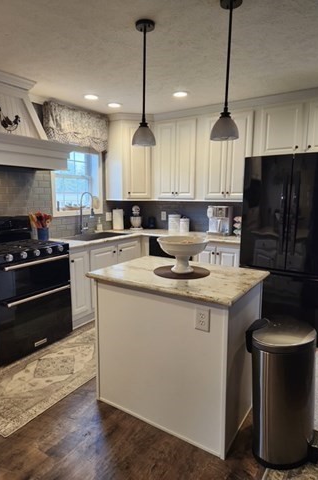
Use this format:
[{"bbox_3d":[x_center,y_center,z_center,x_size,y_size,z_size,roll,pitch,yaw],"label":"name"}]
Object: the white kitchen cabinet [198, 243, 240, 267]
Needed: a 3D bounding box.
[{"bbox_3d":[0.865,0.434,4.019,0.643,0.874,0.613,5,9,33],"label":"white kitchen cabinet"}]

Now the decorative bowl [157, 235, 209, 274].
[{"bbox_3d":[0.165,0.107,2.171,0.347,0.217,0.347,0,8,0],"label":"decorative bowl"}]

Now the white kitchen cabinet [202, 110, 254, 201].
[{"bbox_3d":[0.906,-1.025,3.966,0.633,1.065,0.342,5,9,33],"label":"white kitchen cabinet"}]

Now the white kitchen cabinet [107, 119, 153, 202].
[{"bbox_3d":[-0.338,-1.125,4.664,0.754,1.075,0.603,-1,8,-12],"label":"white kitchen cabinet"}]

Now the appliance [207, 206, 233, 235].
[{"bbox_3d":[0.825,-0.251,4.165,0.291,0.372,0.271,5,9,33],"label":"appliance"}]

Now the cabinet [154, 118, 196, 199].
[{"bbox_3d":[0.303,-1.080,4.353,0.633,1.065,0.342,5,9,33],"label":"cabinet"}]

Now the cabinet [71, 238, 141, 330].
[{"bbox_3d":[-0.850,0.431,3.987,0.613,0.874,1.327,5,9,33],"label":"cabinet"}]

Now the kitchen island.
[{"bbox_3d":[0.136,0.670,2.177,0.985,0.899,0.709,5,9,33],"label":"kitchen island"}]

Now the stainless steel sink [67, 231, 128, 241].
[{"bbox_3d":[-0.778,0.045,4.100,0.533,0.201,0.854,5,9,33],"label":"stainless steel sink"}]

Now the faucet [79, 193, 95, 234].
[{"bbox_3d":[-0.910,-0.318,4.048,0.271,0.533,0.101,5,9,33],"label":"faucet"}]

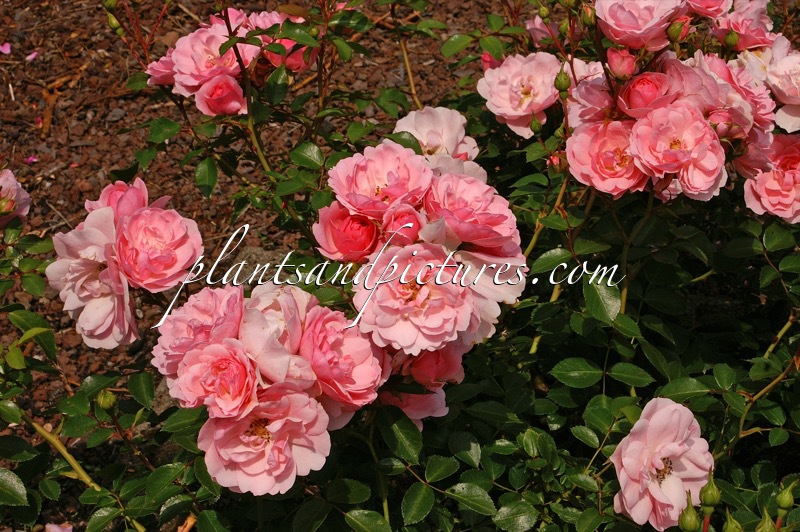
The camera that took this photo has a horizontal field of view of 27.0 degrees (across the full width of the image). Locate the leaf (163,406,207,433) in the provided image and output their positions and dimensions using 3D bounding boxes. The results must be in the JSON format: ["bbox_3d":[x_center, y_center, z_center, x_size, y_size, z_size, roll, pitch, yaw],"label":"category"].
[{"bbox_3d":[-0.140,0.100,1.080,0.033,0.005,0.016,-26,54,-20],"label":"leaf"}]

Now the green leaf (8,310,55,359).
[{"bbox_3d":[-0.247,0.047,1.120,0.048,0.012,0.021,44,57,12],"label":"green leaf"}]

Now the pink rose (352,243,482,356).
[{"bbox_3d":[0.011,0.022,1.090,0.084,0.044,0.078,0,70,0],"label":"pink rose"}]

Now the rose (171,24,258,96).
[{"bbox_3d":[-0.140,-0.155,1.258,0.066,0.043,0.060,0,60,7],"label":"rose"}]

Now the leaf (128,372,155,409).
[{"bbox_3d":[-0.174,0.084,1.120,0.017,0.005,0.029,-16,61,-9],"label":"leaf"}]

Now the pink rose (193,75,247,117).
[{"bbox_3d":[-0.140,-0.133,1.300,0.041,0.036,0.036,0,75,3],"label":"pink rose"}]

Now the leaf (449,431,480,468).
[{"bbox_3d":[0.043,0.121,1.100,0.021,0.005,0.030,-29,64,-16],"label":"leaf"}]

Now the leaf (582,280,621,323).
[{"bbox_3d":[0.139,0.023,1.150,0.026,0.008,0.044,-22,72,-18],"label":"leaf"}]

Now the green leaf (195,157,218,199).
[{"bbox_3d":[-0.144,-0.066,1.240,0.017,0.005,0.034,-6,68,13],"label":"green leaf"}]

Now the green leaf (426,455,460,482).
[{"bbox_3d":[0.028,0.131,1.080,0.026,0.005,0.020,-38,67,-19],"label":"green leaf"}]

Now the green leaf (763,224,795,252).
[{"bbox_3d":[0.289,-0.021,1.270,0.028,0.007,0.022,-37,73,-21],"label":"green leaf"}]

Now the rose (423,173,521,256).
[{"bbox_3d":[0.049,-0.035,1.130,0.067,0.041,0.071,0,42,-13],"label":"rose"}]

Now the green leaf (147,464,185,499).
[{"bbox_3d":[-0.149,0.138,1.060,0.032,0.008,0.019,-43,62,-15],"label":"green leaf"}]

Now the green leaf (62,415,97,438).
[{"bbox_3d":[-0.214,0.109,1.110,0.024,0.006,0.016,-15,61,-9],"label":"green leaf"}]

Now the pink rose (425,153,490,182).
[{"bbox_3d":[0.040,-0.066,1.170,0.050,0.032,0.042,0,53,-11],"label":"pink rose"}]

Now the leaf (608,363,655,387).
[{"bbox_3d":[0.167,0.078,1.200,0.034,0.007,0.019,12,53,2],"label":"leaf"}]

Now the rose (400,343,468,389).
[{"bbox_3d":[0.021,0.062,1.080,0.050,0.044,0.048,-15,44,-16],"label":"rose"}]

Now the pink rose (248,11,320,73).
[{"bbox_3d":[-0.094,-0.183,1.360,0.057,0.040,0.052,0,57,-7],"label":"pink rose"}]

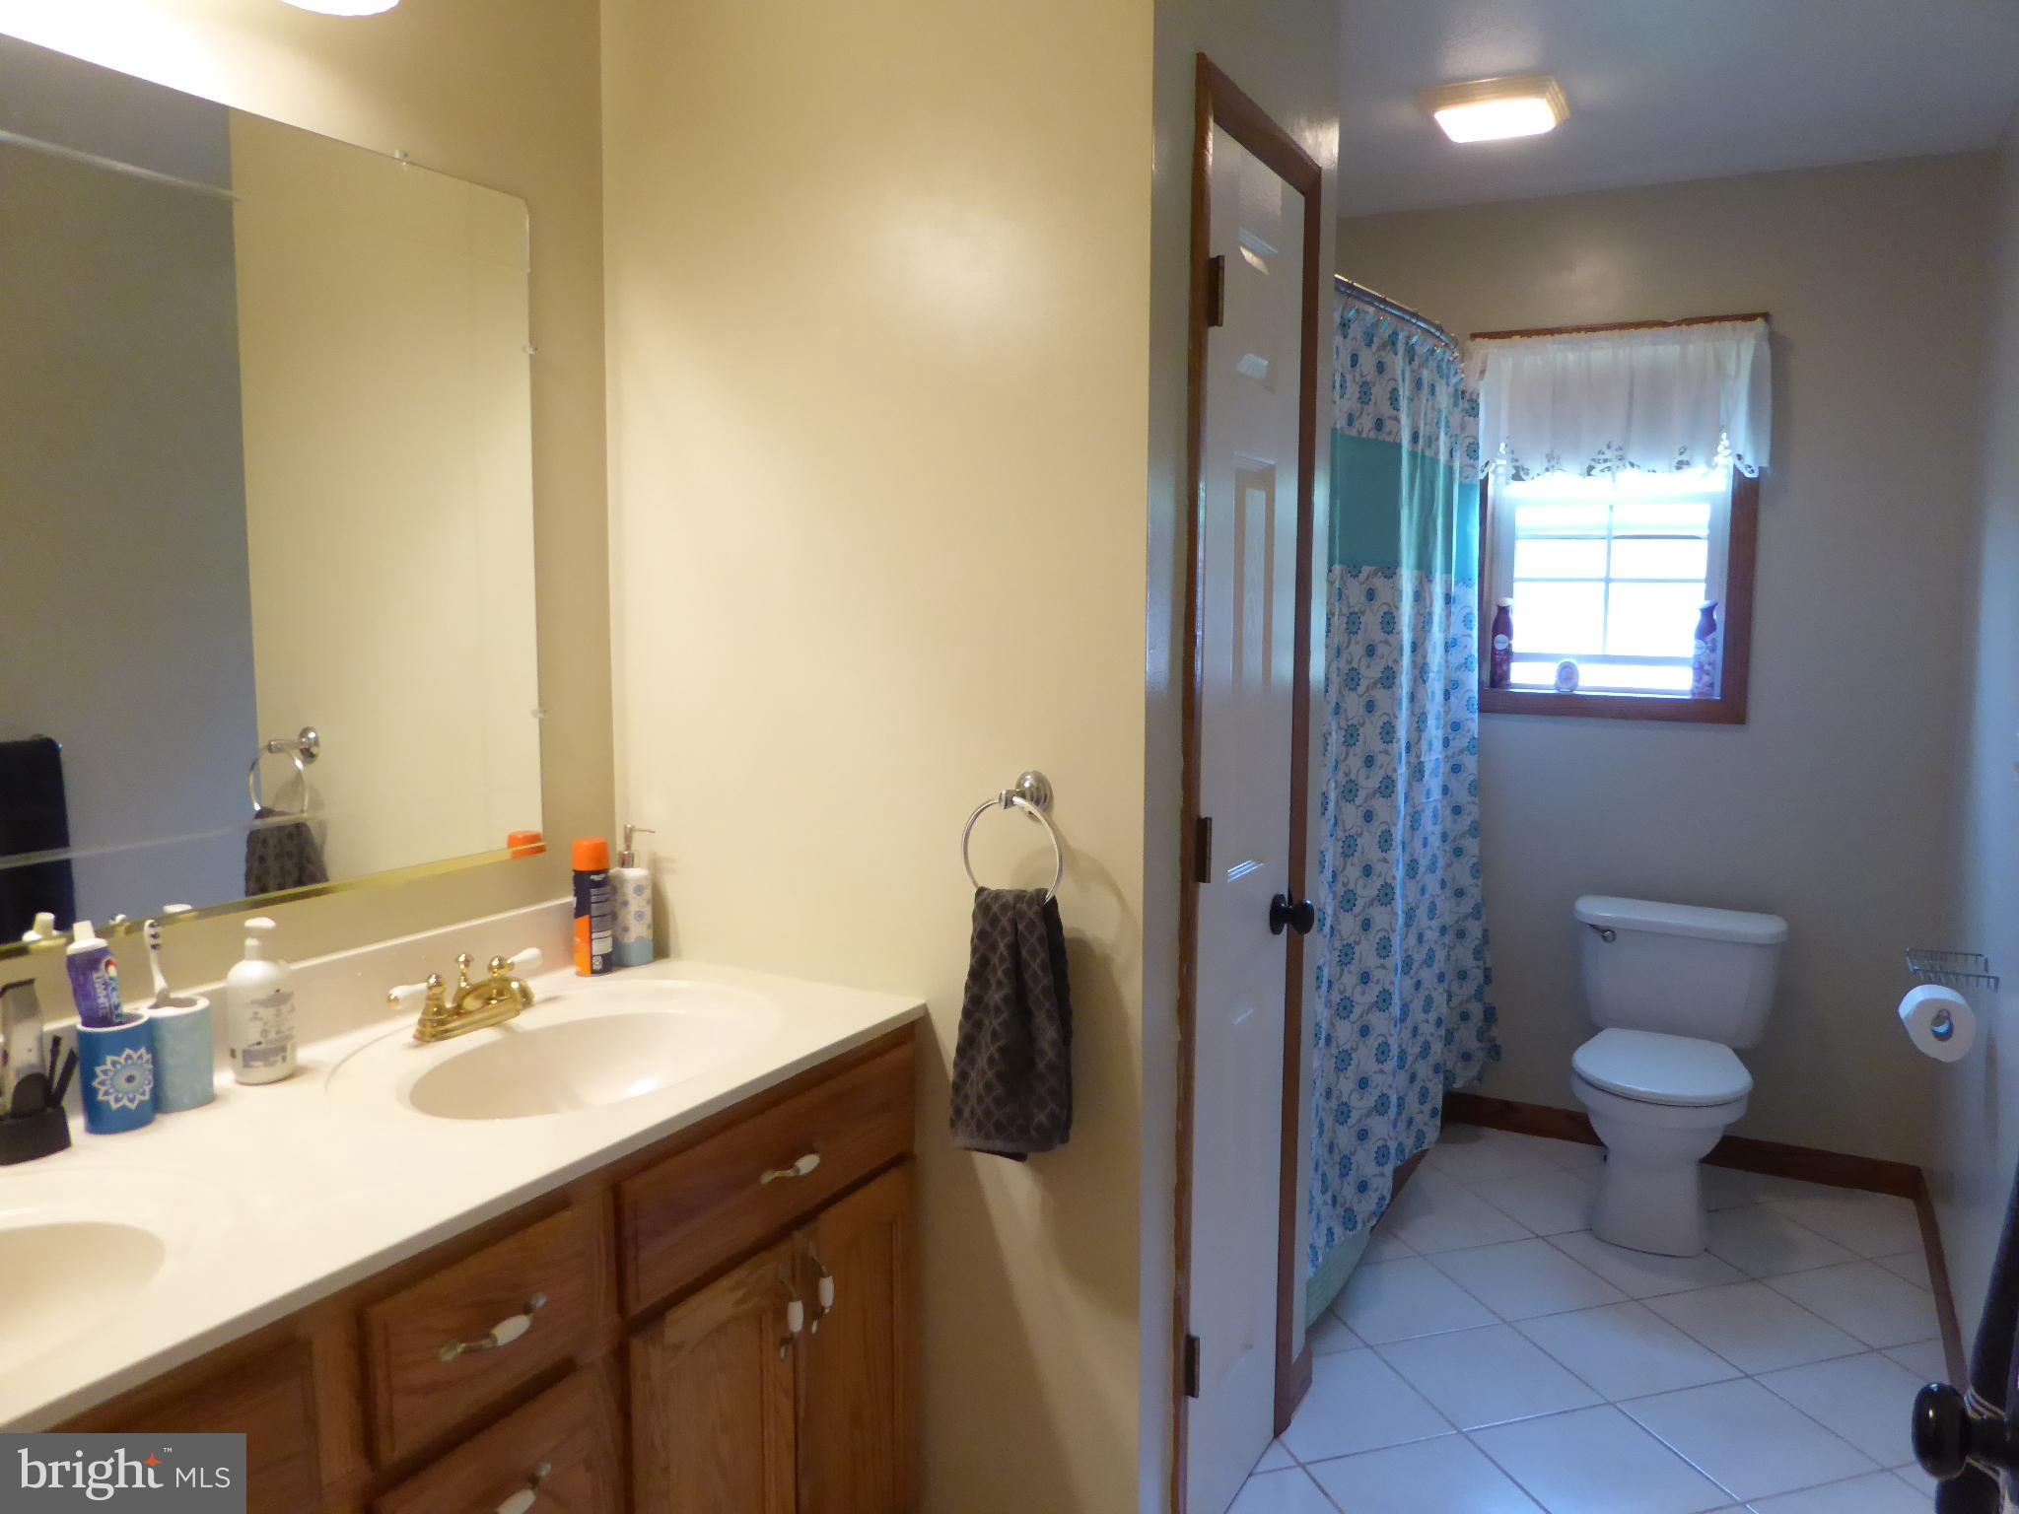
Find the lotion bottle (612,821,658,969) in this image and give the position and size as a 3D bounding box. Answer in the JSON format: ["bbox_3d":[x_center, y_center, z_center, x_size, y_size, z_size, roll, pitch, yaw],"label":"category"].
[{"bbox_3d":[-0.585,0.209,2.150,0.091,0.214,0.077,2,6,17],"label":"lotion bottle"}]

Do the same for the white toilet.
[{"bbox_3d":[1.513,0.729,3.231,0.460,0.685,0.700,3,7,29],"label":"white toilet"}]

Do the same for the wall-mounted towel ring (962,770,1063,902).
[{"bbox_3d":[0.017,0.107,1.810,0.150,0.178,0.075,3,7,29],"label":"wall-mounted towel ring"}]

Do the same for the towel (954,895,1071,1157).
[{"bbox_3d":[0.000,0.351,1.818,0.172,0.362,0.080,3,7,29],"label":"towel"}]

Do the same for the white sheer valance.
[{"bbox_3d":[1.485,-0.874,3.449,0.670,0.362,0.075,3,7,29],"label":"white sheer valance"}]

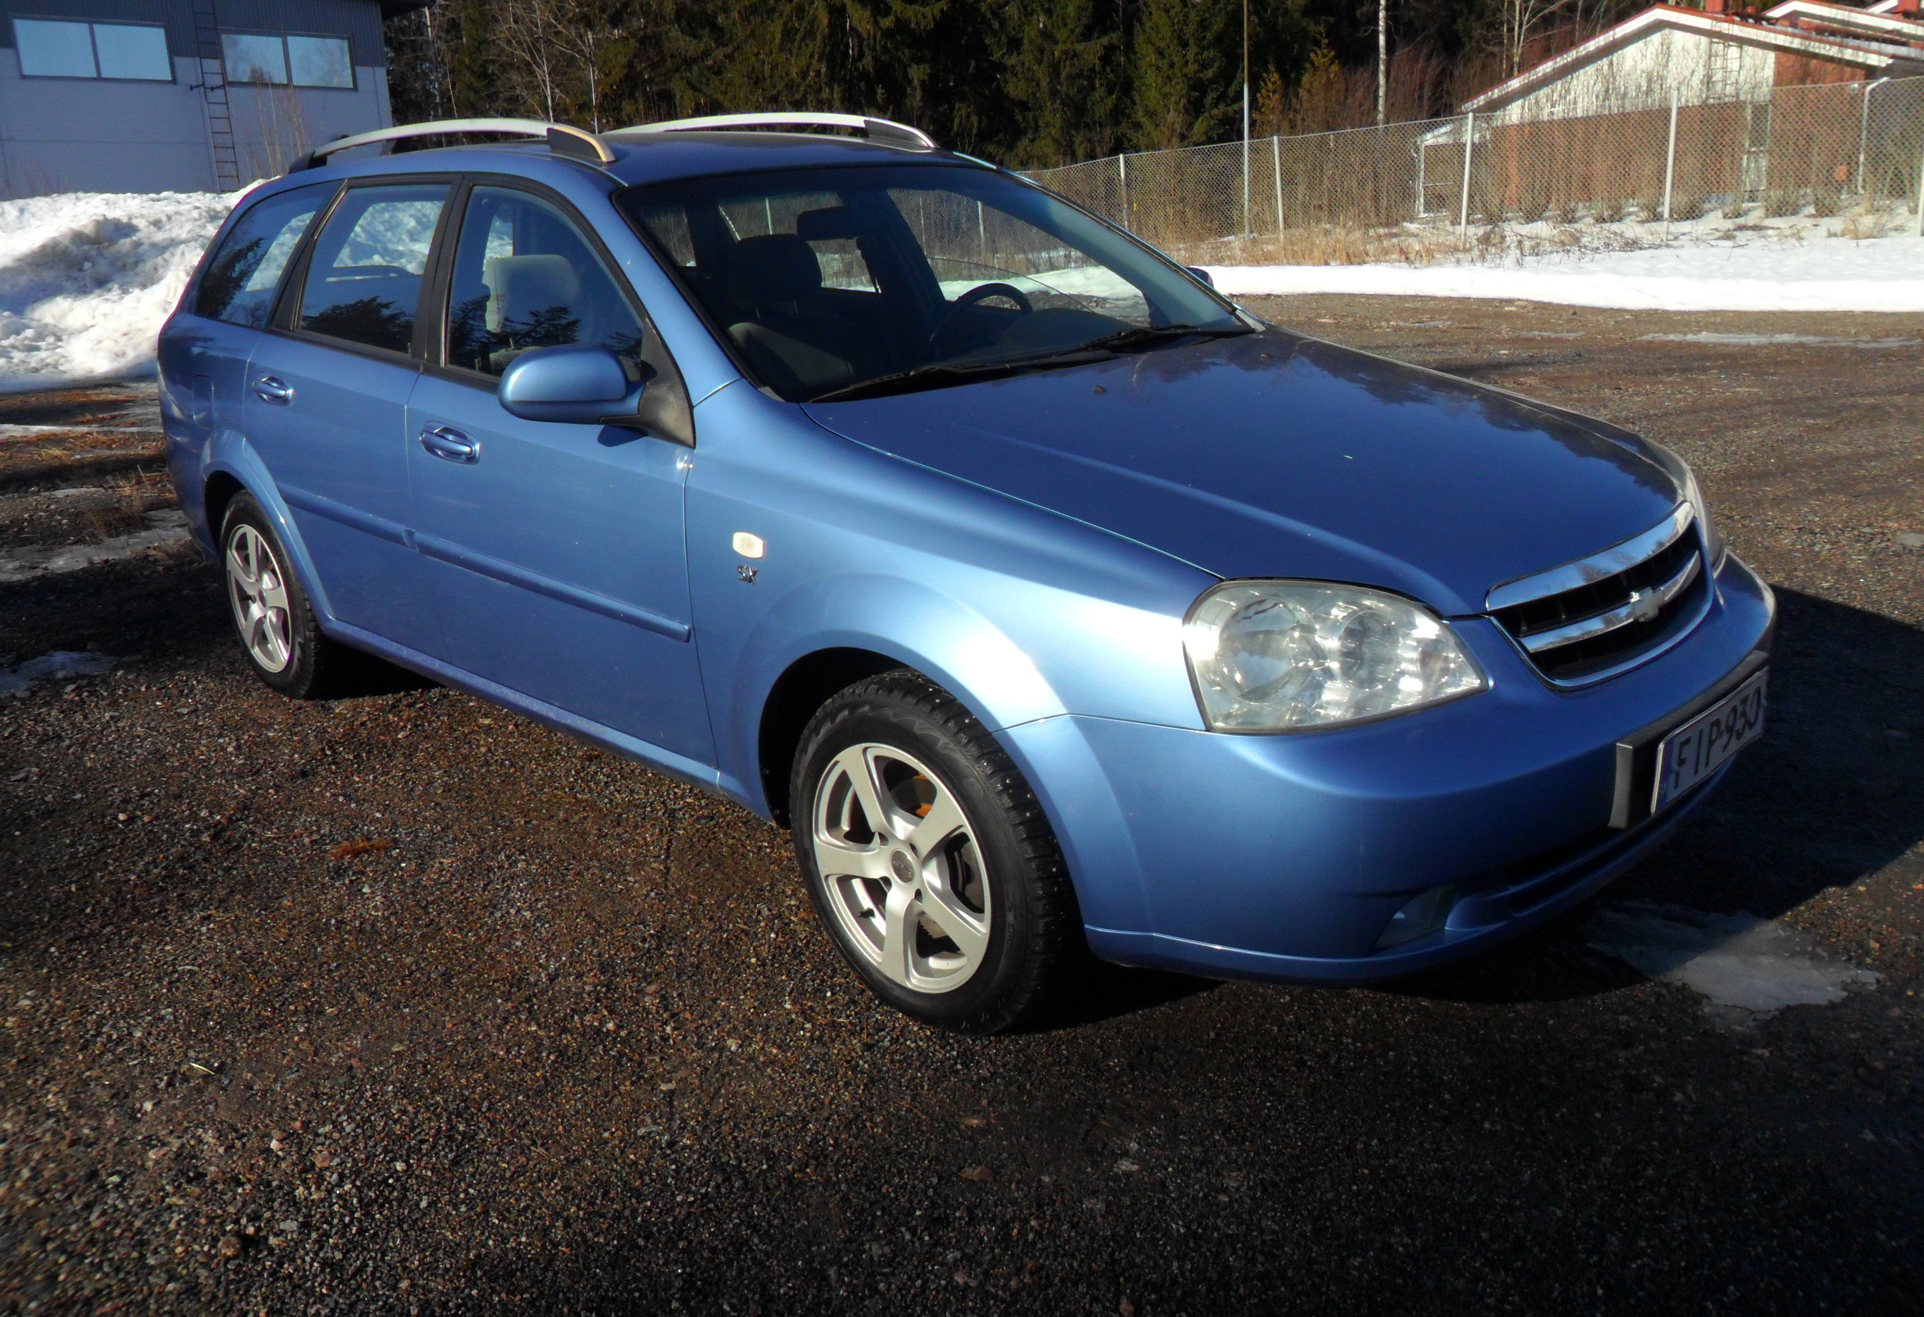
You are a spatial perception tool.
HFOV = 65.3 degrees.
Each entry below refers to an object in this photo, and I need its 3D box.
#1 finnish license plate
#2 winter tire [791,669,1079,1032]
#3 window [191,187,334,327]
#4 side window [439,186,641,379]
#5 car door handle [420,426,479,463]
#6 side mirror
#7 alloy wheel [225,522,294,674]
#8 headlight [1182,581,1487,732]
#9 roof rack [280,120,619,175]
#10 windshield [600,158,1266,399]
[{"bbox_3d":[1.139,0.120,2.270,0.442,0.118,0.012,-18,24,-42],"label":"finnish license plate"},{"bbox_3d":[-0.036,0.313,2.444,0.200,0.600,0.600,-18,24,-42],"label":"winter tire"},{"bbox_3d":[-1.938,-1.098,4.096,0.045,0.380,0.930,8,5,-42],"label":"window"},{"bbox_3d":[-0.839,-0.764,3.019,0.820,0.410,0.045,15,4,43],"label":"side window"},{"bbox_3d":[-1.089,-0.450,3.178,0.055,0.080,0.230,-18,24,-42],"label":"car door handle"},{"bbox_3d":[-0.667,-0.475,2.610,0.220,0.150,0.160,-18,24,-42],"label":"side mirror"},{"bbox_3d":[-1.884,-0.182,4.205,0.180,0.420,0.420,-18,24,-42],"label":"alloy wheel"},{"bbox_3d":[0.512,-0.011,1.996,0.410,0.210,0.290,-18,24,-42],"label":"headlight"},{"bbox_3d":[-1.318,-1.250,3.677,0.070,0.125,1.680,-18,24,-42],"label":"roof rack"},{"bbox_3d":[-0.002,-0.830,3.143,1.400,0.100,0.880,-18,52,-42],"label":"windshield"}]

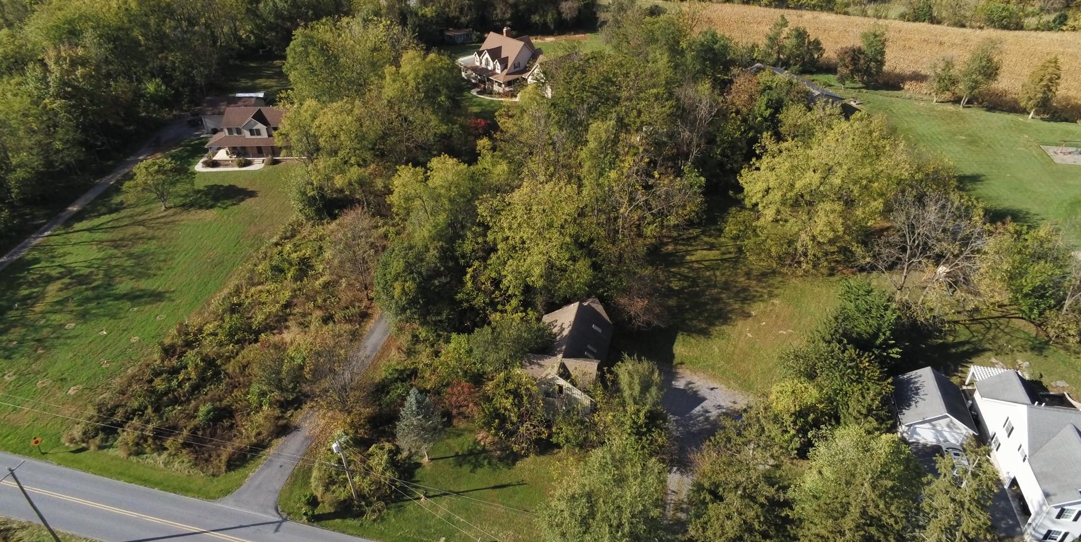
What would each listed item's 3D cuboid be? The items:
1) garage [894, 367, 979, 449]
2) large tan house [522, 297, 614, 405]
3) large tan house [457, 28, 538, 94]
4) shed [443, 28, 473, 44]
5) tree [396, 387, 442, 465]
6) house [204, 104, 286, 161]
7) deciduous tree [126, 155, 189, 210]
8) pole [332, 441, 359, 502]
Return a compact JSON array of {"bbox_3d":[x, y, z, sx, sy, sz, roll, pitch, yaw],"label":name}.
[{"bbox_3d":[42.015,14.457,77.164,7.300,4.850,6.950,6,36,10],"label":"garage"},{"bbox_3d":[2.971,9.282,77.510,8.200,6.800,12.800,6,36,10],"label":"large tan house"},{"bbox_3d":[-7.798,-47.444,161.437,13.600,9.200,15.200,-27,43,-31],"label":"large tan house"},{"bbox_3d":[-19.809,-57.548,174.739,6.800,3.200,3.800,1,36,2],"label":"shed"},{"bbox_3d":[-11.354,14.597,67.954,4.680,9.570,4.680,-1,35,0],"label":"tree"},{"bbox_3d":[-52.757,-26.678,135.180,17.000,7.900,10.800,-1,36,0],"label":"house"},{"bbox_3d":[-62.673,-14.105,117.489,10.000,8.500,9.600,-1,36,0],"label":"deciduous tree"},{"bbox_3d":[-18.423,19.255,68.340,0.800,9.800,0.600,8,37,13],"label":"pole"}]

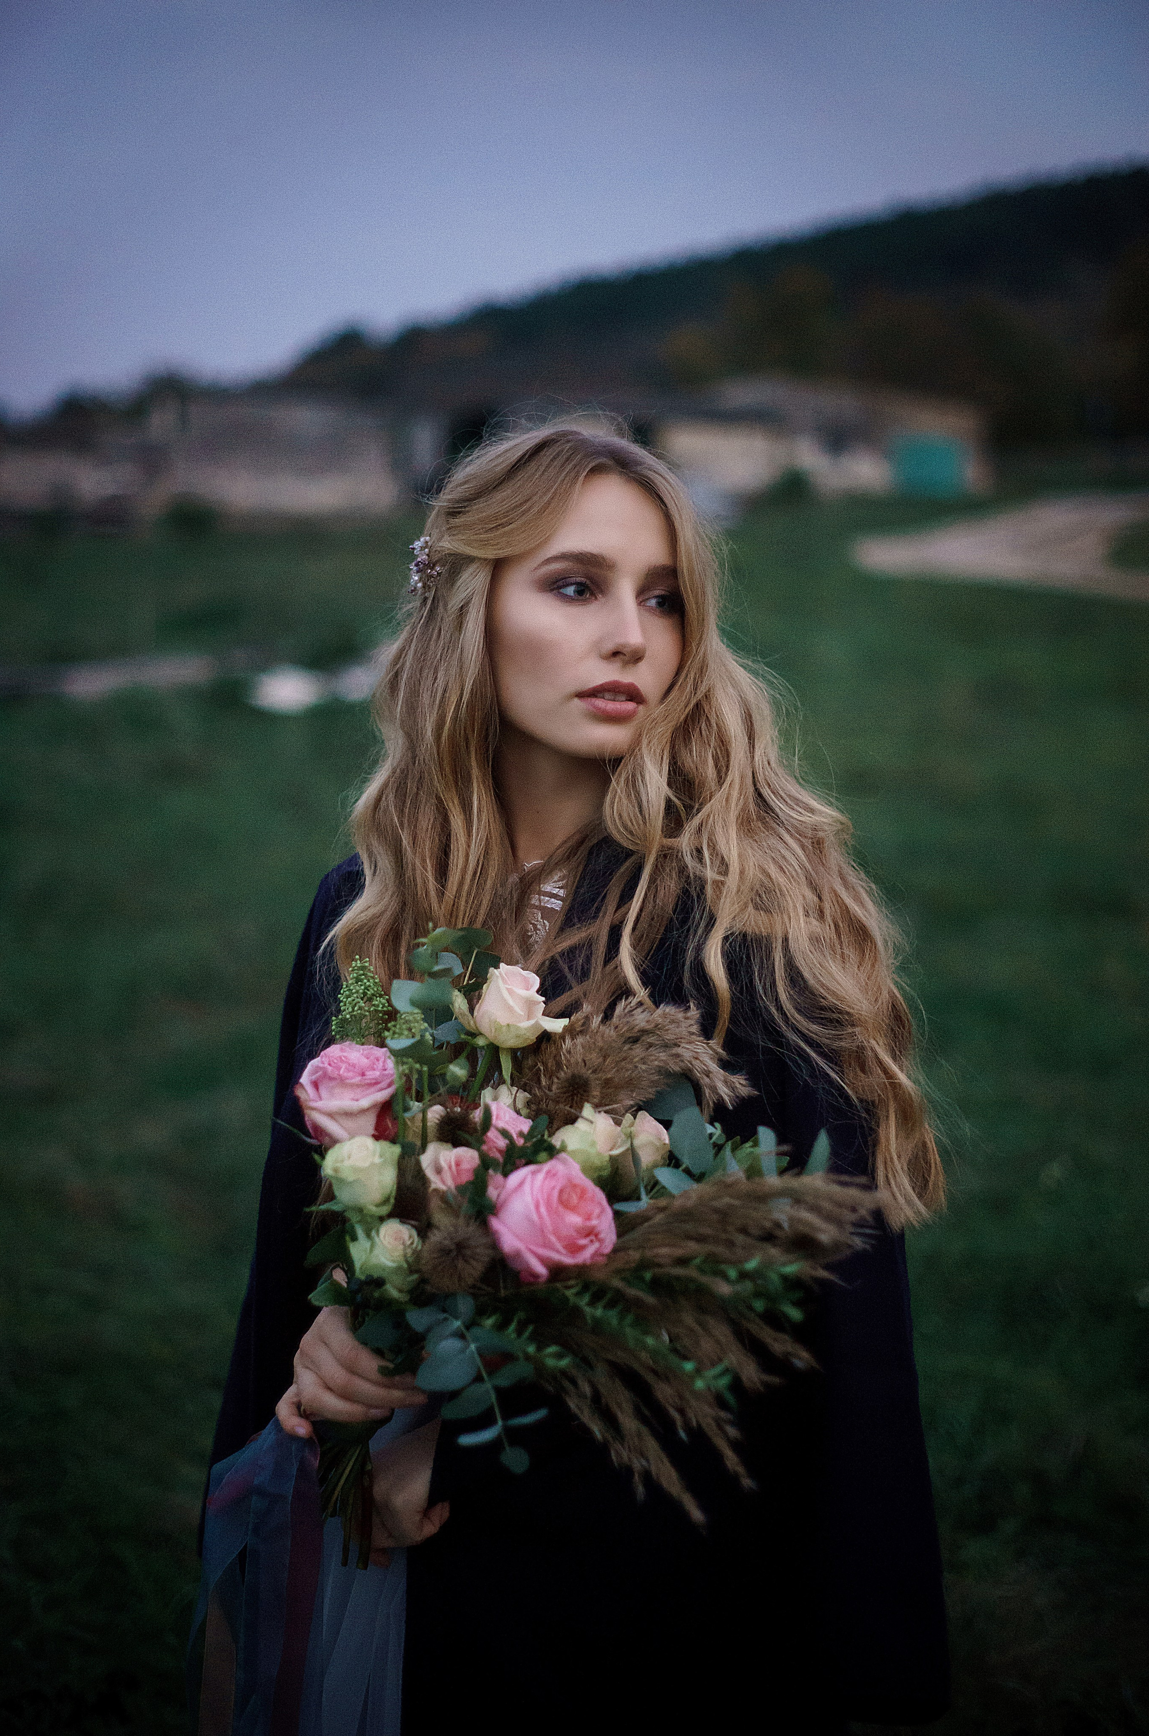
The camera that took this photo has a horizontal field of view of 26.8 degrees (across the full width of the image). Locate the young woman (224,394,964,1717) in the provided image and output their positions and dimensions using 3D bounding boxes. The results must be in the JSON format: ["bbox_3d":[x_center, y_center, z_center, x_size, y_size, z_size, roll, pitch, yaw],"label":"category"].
[{"bbox_3d":[0.003,0.520,1.780,0.530,1.680,0.420,2,8,16],"label":"young woman"}]

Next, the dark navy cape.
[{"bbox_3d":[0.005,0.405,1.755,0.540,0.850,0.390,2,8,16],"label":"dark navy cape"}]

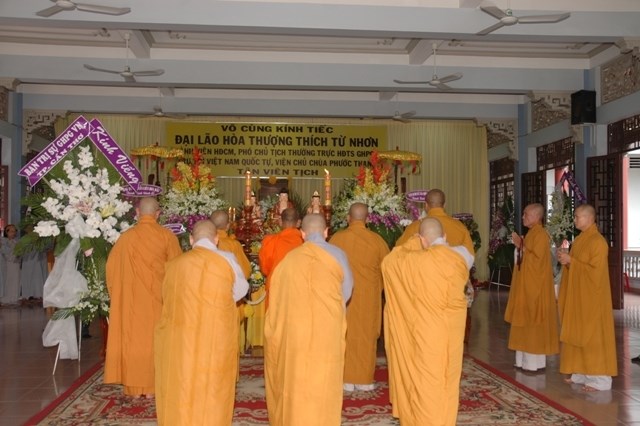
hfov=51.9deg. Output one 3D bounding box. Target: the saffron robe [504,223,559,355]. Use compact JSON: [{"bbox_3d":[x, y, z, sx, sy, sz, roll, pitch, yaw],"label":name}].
[{"bbox_3d":[2.135,0.773,6.625,0.500,1.334,0.500,0,-2,5],"label":"saffron robe"}]

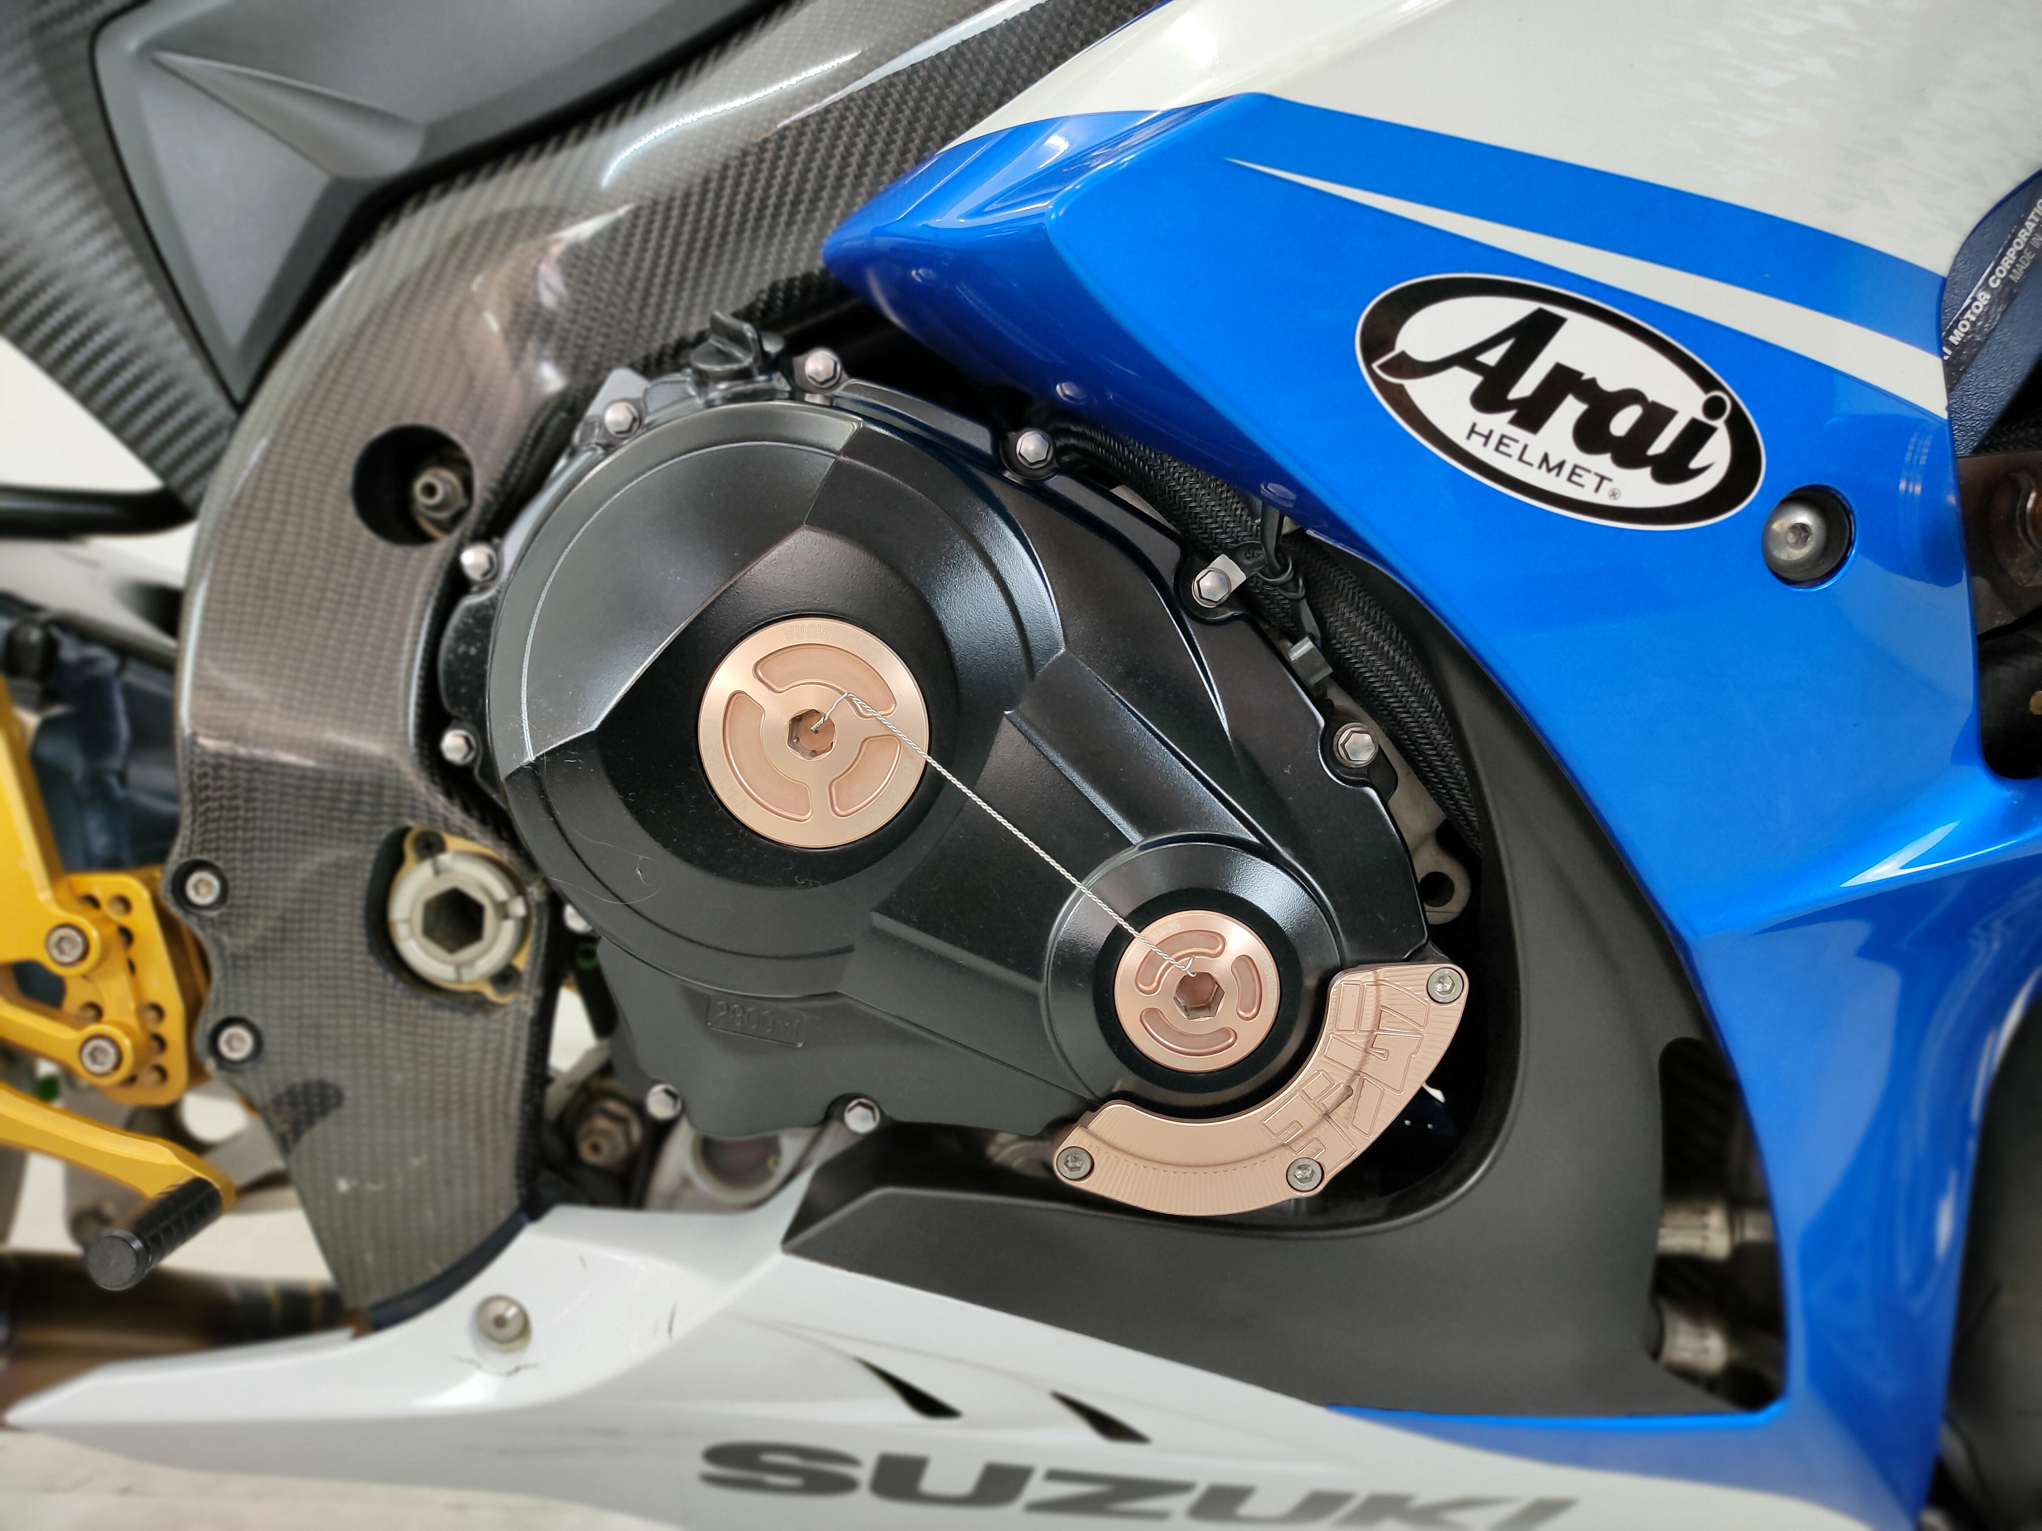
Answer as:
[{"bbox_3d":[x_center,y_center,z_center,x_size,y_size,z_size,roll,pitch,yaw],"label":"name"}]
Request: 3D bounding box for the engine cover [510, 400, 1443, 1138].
[{"bbox_3d":[-0.017,0.000,0.515,0.262,0.212,0.070,0,2,-2],"label":"engine cover"}]

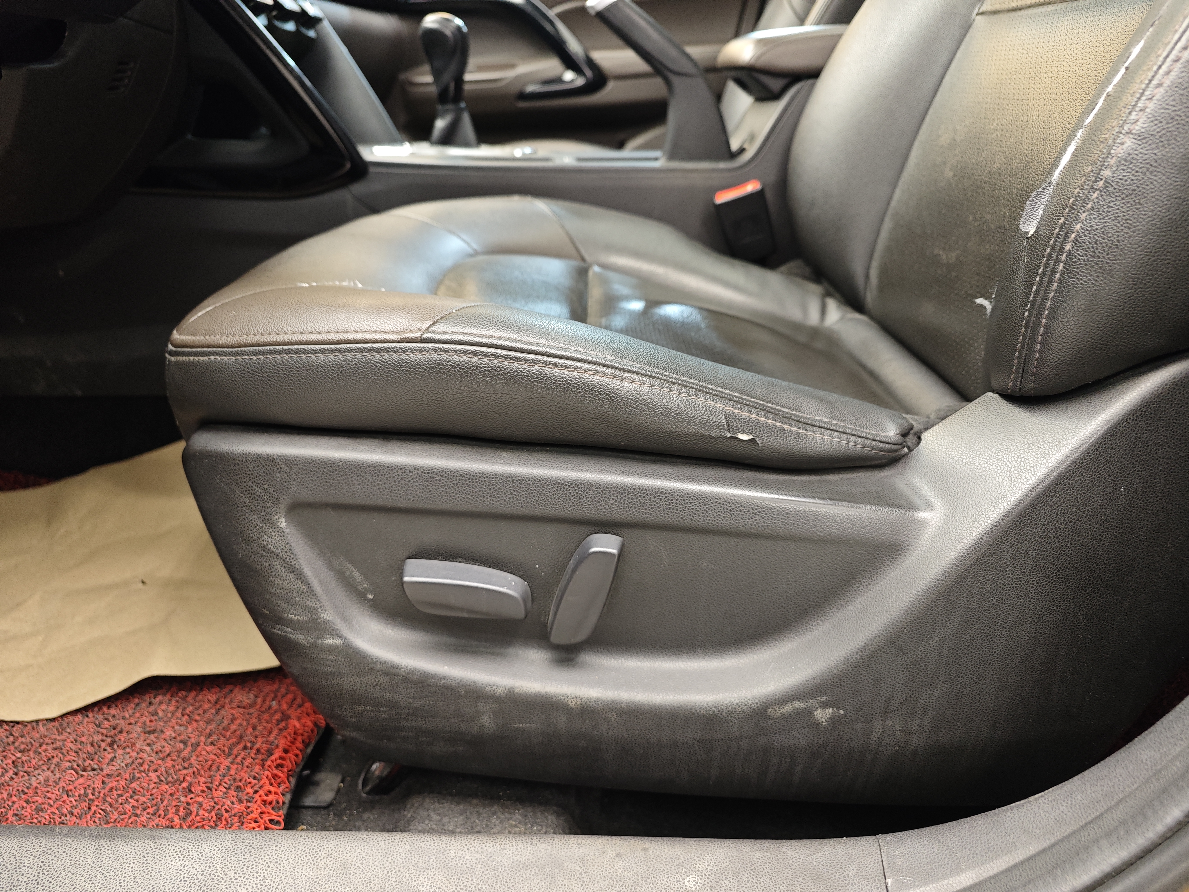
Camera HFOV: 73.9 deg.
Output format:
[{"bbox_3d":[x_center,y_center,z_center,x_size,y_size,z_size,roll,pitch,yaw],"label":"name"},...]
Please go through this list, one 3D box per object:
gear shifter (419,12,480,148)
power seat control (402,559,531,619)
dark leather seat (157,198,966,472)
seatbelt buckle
[{"bbox_3d":[-0.180,-0.457,0.992,0.065,0.153,0.055,0,28,0],"label":"gear shifter"},{"bbox_3d":[-0.092,0.106,0.572,0.088,0.028,0.023,5,16,-1],"label":"power seat control"},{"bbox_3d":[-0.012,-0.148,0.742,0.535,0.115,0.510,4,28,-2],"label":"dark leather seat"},{"bbox_3d":[0.179,-0.269,0.950,0.056,0.078,0.024,-16,35,9],"label":"seatbelt buckle"}]

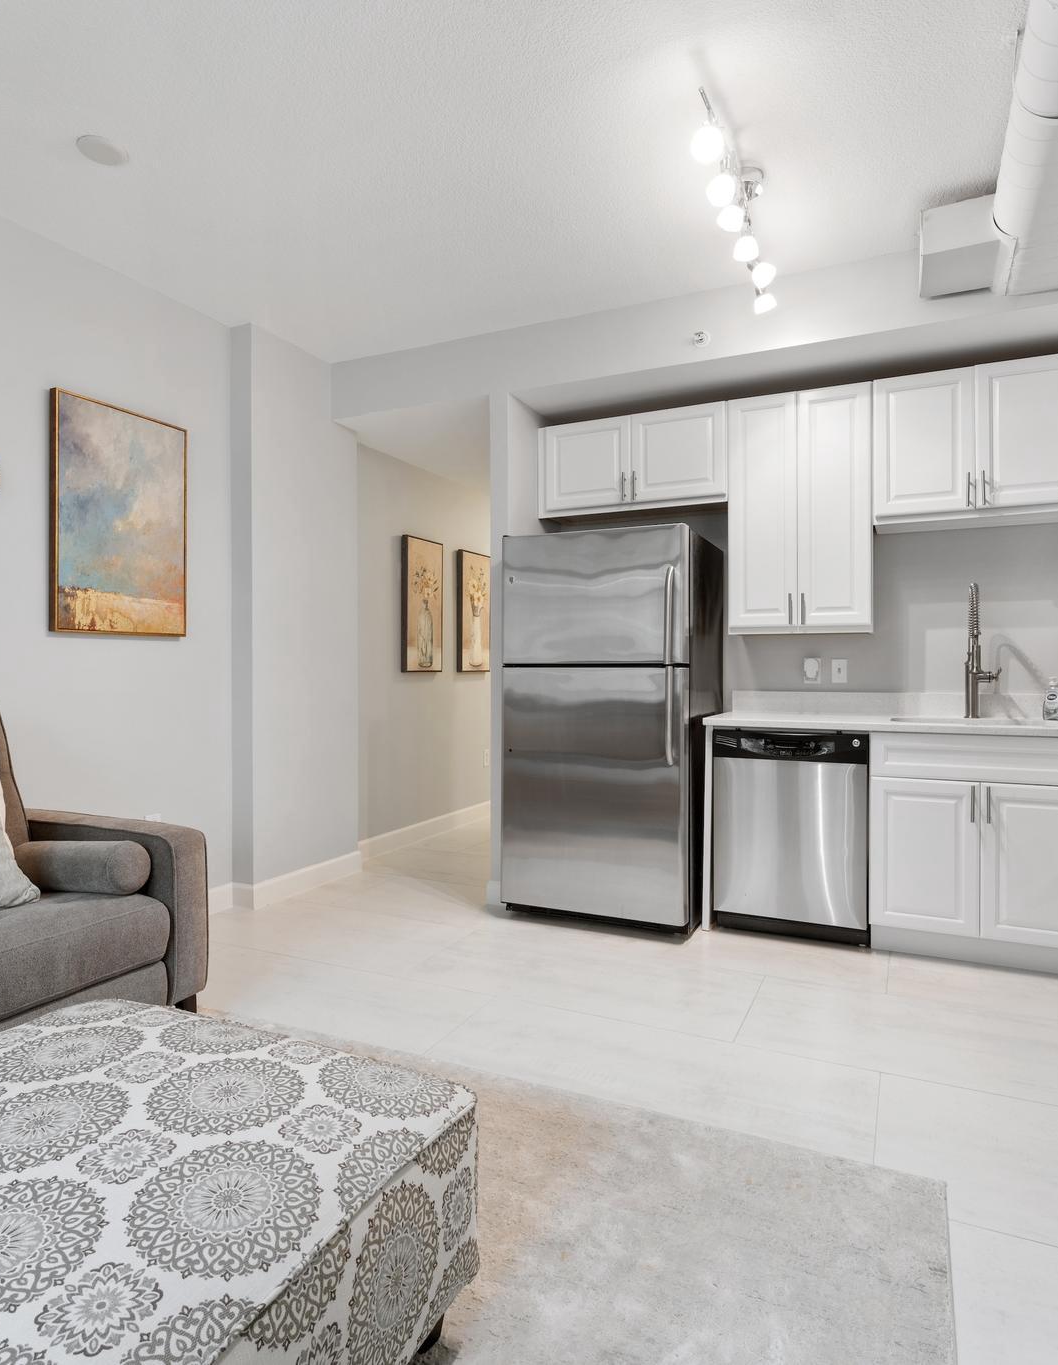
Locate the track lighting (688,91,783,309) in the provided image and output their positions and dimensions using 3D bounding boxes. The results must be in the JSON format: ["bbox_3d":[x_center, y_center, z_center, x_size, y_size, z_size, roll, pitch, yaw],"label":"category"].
[{"bbox_3d":[0.691,-1.564,2.603,0.190,0.225,1.170,0,0,26],"label":"track lighting"}]

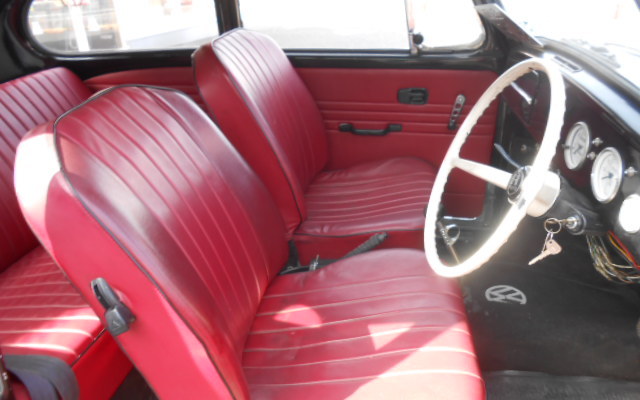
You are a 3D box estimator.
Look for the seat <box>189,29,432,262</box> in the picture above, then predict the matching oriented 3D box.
[{"bbox_3d":[0.062,-0.183,1.490,0.690,0.675,0.510,3,28,6],"label":"seat"}]

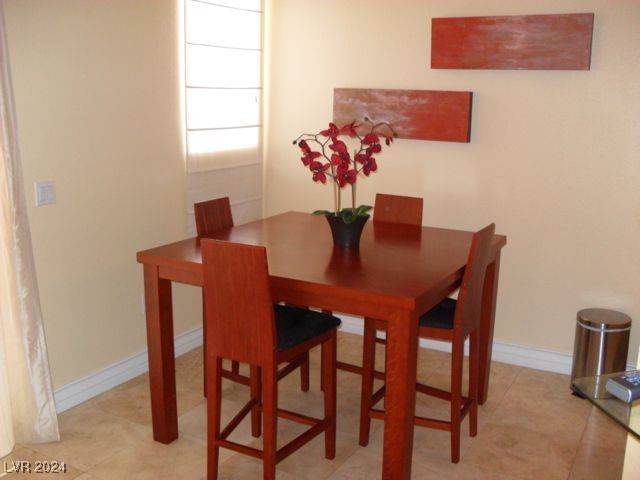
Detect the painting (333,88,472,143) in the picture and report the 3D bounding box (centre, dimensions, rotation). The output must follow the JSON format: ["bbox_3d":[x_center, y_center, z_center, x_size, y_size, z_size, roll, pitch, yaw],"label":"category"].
[{"bbox_3d":[0.501,-0.785,4.071,0.914,0.303,0.048,7,14,28],"label":"painting"}]

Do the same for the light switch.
[{"bbox_3d":[-1.292,-0.220,3.061,0.014,0.115,0.115,7,14,28],"label":"light switch"}]

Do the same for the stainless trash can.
[{"bbox_3d":[1.562,0.641,3.605,0.280,0.450,0.280,1,12,0],"label":"stainless trash can"}]

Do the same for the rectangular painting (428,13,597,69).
[{"bbox_3d":[1.074,-1.119,3.678,0.914,0.303,0.048,7,14,28],"label":"rectangular painting"}]

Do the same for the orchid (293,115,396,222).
[{"bbox_3d":[0.110,-0.336,3.010,0.480,0.475,0.320,1,12,0],"label":"orchid"}]

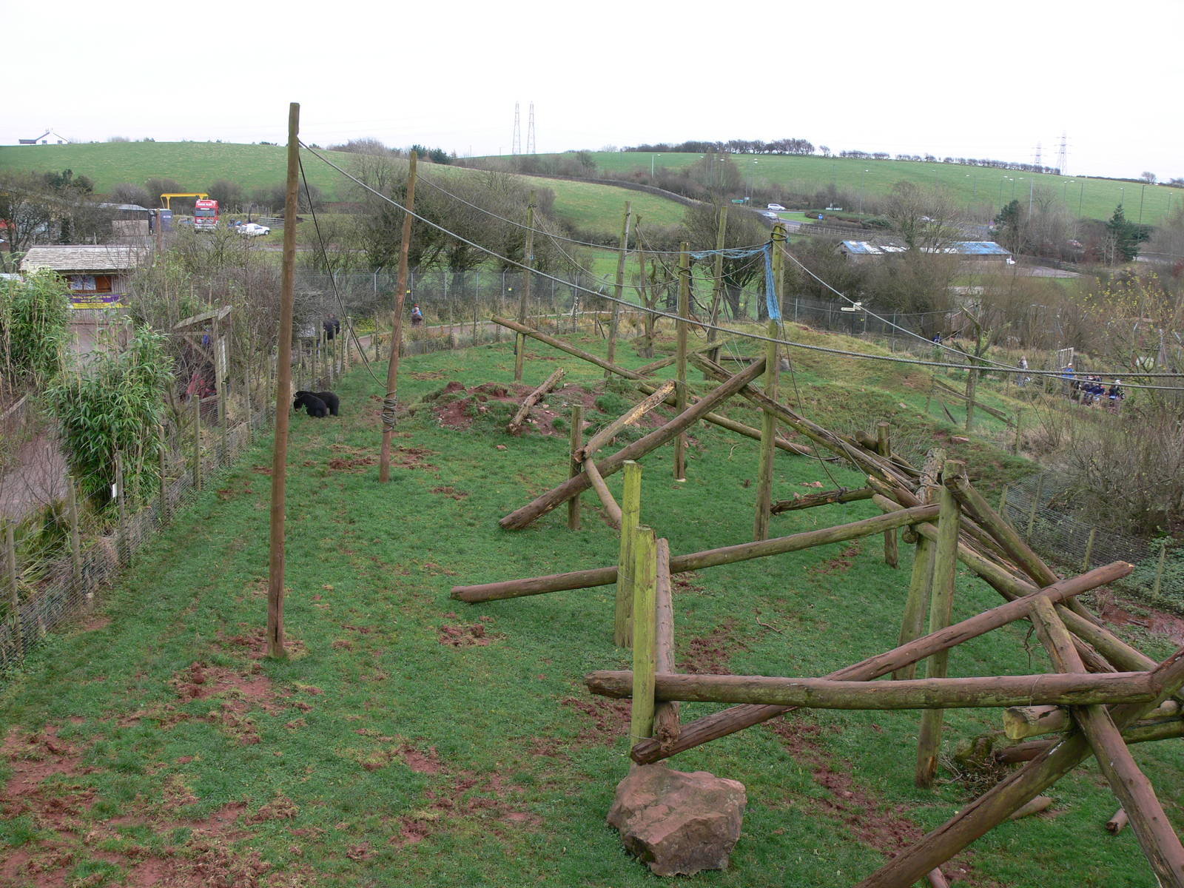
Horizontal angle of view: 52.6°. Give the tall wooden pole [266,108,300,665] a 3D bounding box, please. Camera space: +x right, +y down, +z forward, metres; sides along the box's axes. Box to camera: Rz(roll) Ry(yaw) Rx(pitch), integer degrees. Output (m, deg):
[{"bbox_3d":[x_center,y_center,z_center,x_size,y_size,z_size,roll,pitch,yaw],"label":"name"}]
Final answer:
[{"bbox_3d":[-4.788,-0.795,18.667,0.260,8.756,0.260,5,11,-1],"label":"tall wooden pole"}]

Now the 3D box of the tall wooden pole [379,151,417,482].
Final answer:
[{"bbox_3d":[-5.072,-3.232,31.384,0.270,8.702,0.270,7,11,-1],"label":"tall wooden pole"}]

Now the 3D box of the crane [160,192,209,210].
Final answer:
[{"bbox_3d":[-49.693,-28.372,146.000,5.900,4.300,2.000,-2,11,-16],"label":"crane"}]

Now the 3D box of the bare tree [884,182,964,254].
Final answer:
[{"bbox_3d":[38.673,-26.124,140.000,9.200,9.300,8.500,4,11,16],"label":"bare tree"}]

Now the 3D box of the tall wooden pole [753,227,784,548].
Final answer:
[{"bbox_3d":[3.877,-1.204,26.163,0.320,7.039,0.320,1,11,0],"label":"tall wooden pole"}]

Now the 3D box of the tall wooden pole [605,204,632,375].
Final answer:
[{"bbox_3d":[1.182,-6.813,53.053,0.290,7.712,0.290,7,11,-1],"label":"tall wooden pole"}]

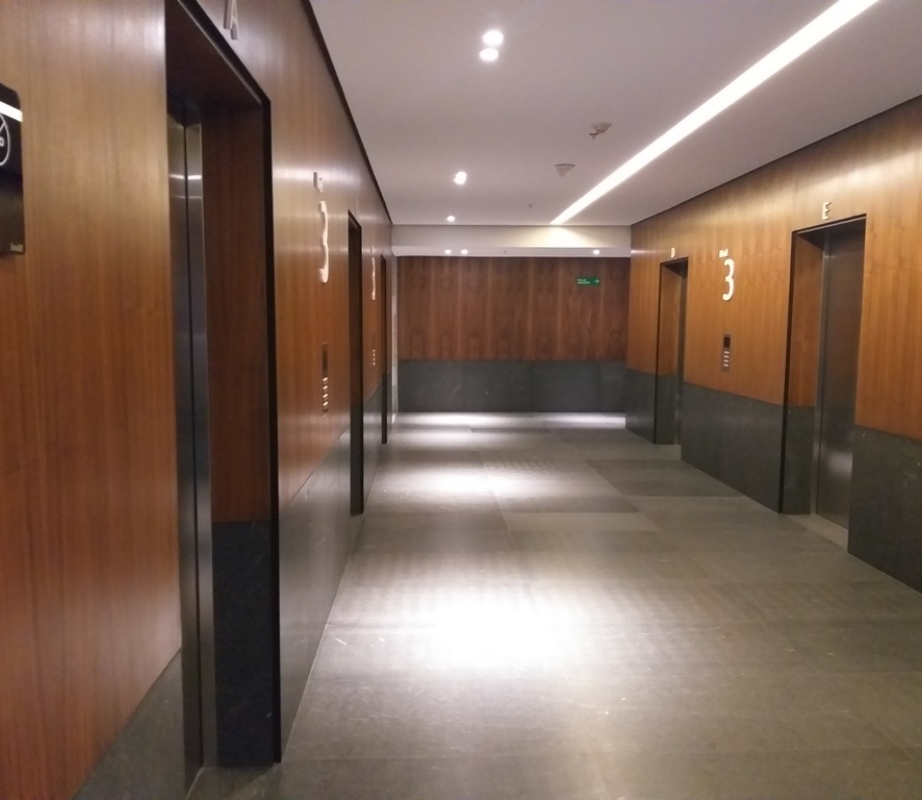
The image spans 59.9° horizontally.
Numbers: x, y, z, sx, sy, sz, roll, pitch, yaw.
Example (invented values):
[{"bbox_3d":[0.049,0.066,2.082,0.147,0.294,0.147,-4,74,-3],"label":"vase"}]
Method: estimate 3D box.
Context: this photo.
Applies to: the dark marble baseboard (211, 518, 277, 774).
[{"bbox_3d":[-0.732,0.825,2.723,0.199,0.852,0.040,0,6,-2],"label":"dark marble baseboard"}]

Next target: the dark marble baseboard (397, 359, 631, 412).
[{"bbox_3d":[0.836,-0.219,12.993,3.687,0.852,0.040,0,6,-2],"label":"dark marble baseboard"}]

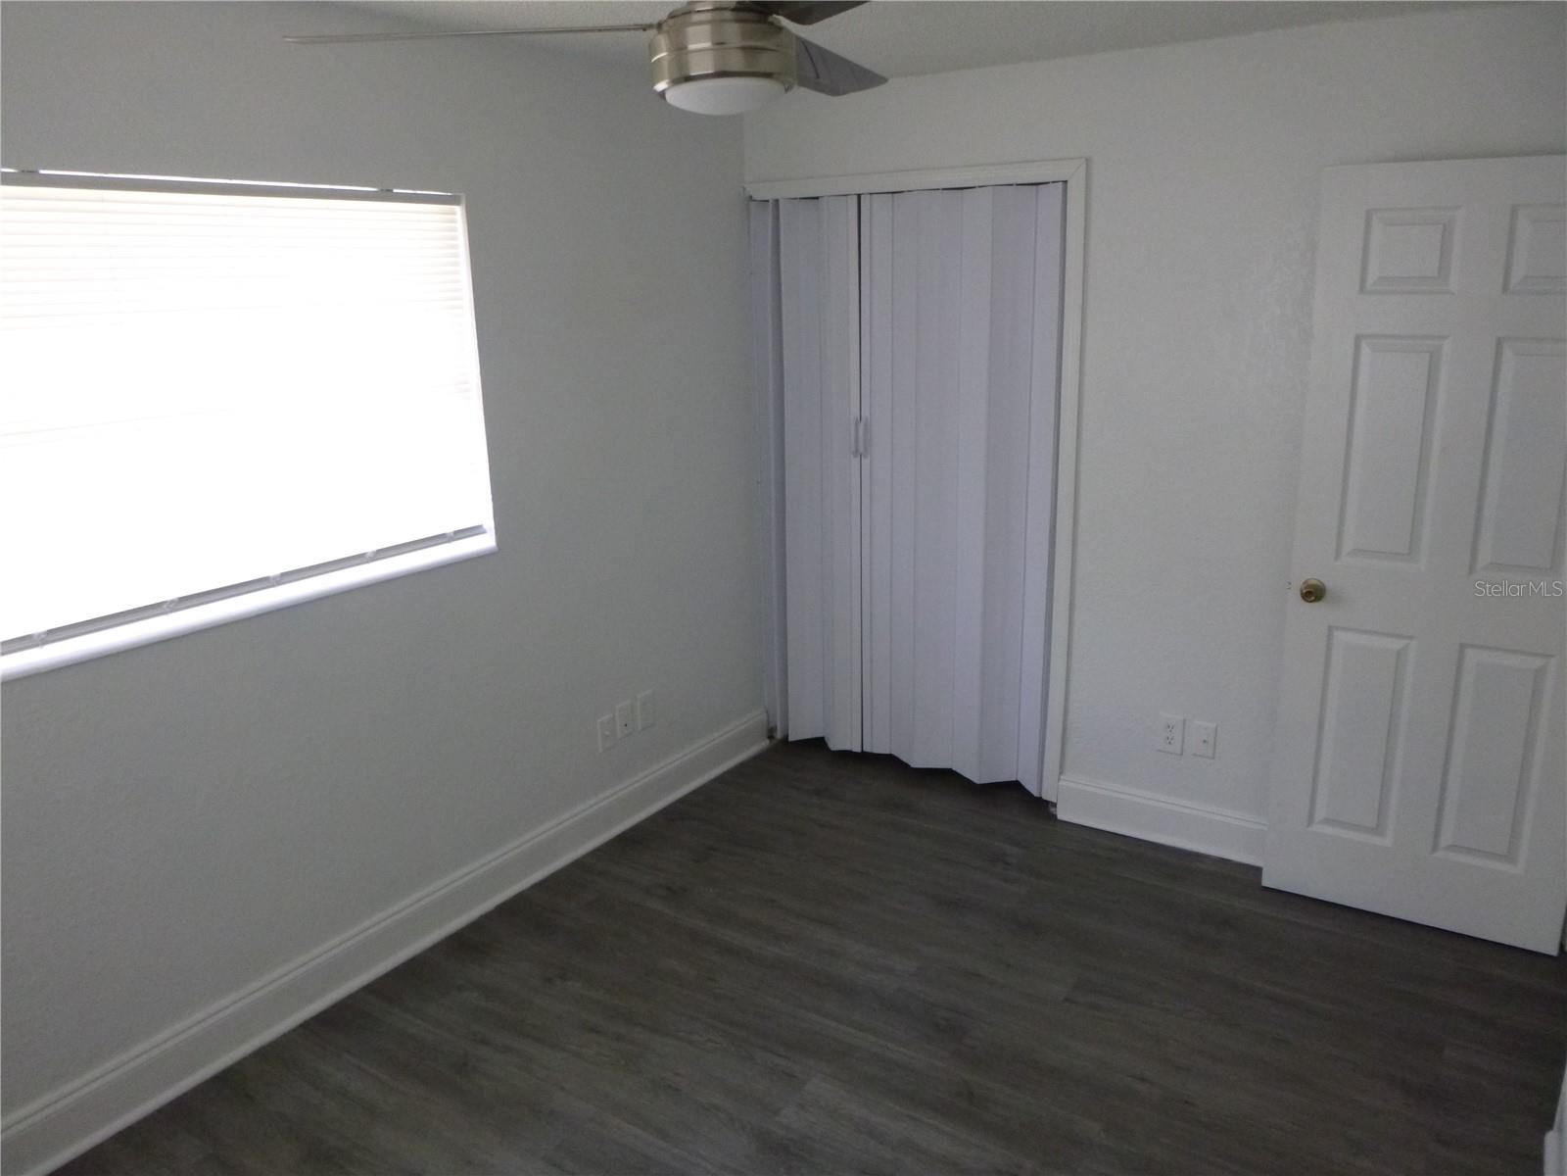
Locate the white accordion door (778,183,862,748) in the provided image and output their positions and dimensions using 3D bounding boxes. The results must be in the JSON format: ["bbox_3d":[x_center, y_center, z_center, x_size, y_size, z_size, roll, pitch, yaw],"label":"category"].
[{"bbox_3d":[0.137,-0.372,4.210,0.345,2.047,0.080,9,19,33],"label":"white accordion door"}]

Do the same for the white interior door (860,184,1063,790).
[{"bbox_3d":[0.589,-0.302,3.909,0.740,2.047,0.080,9,19,33],"label":"white interior door"}]

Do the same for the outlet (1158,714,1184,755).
[{"bbox_3d":[1.230,0.465,3.590,0.078,0.124,0.007,9,19,33],"label":"outlet"}]

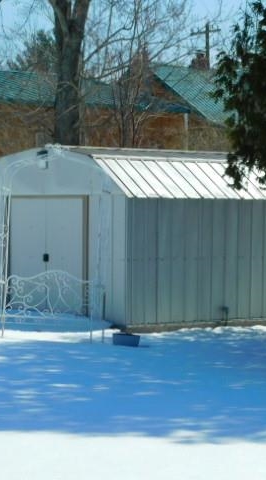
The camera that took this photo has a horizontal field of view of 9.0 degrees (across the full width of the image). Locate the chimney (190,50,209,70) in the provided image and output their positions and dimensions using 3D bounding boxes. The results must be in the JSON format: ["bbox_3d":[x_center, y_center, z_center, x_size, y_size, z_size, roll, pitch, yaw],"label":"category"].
[{"bbox_3d":[2.788,-7.426,70.000,0.550,0.950,0.550,-1,2,-44],"label":"chimney"}]

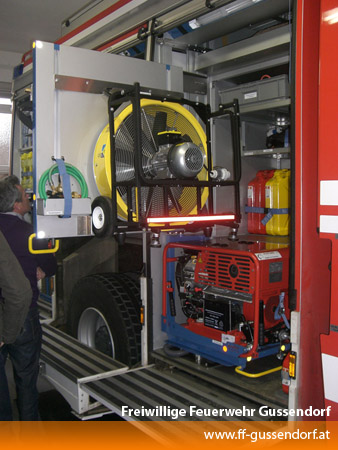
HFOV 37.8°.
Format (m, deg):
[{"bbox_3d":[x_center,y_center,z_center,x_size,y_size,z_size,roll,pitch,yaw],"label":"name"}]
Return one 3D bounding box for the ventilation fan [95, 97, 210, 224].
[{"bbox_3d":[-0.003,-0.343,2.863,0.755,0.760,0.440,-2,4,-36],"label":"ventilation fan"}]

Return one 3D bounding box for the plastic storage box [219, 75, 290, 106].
[{"bbox_3d":[0.687,-0.848,3.322,0.400,0.125,0.600,-2,4,-36],"label":"plastic storage box"}]

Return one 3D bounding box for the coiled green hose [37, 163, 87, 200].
[{"bbox_3d":[-0.570,-0.198,2.701,0.290,0.275,0.080,-2,4,-36],"label":"coiled green hose"}]

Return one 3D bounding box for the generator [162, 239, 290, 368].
[{"bbox_3d":[0.384,0.407,2.970,0.450,0.600,0.830,-2,4,-36],"label":"generator"}]

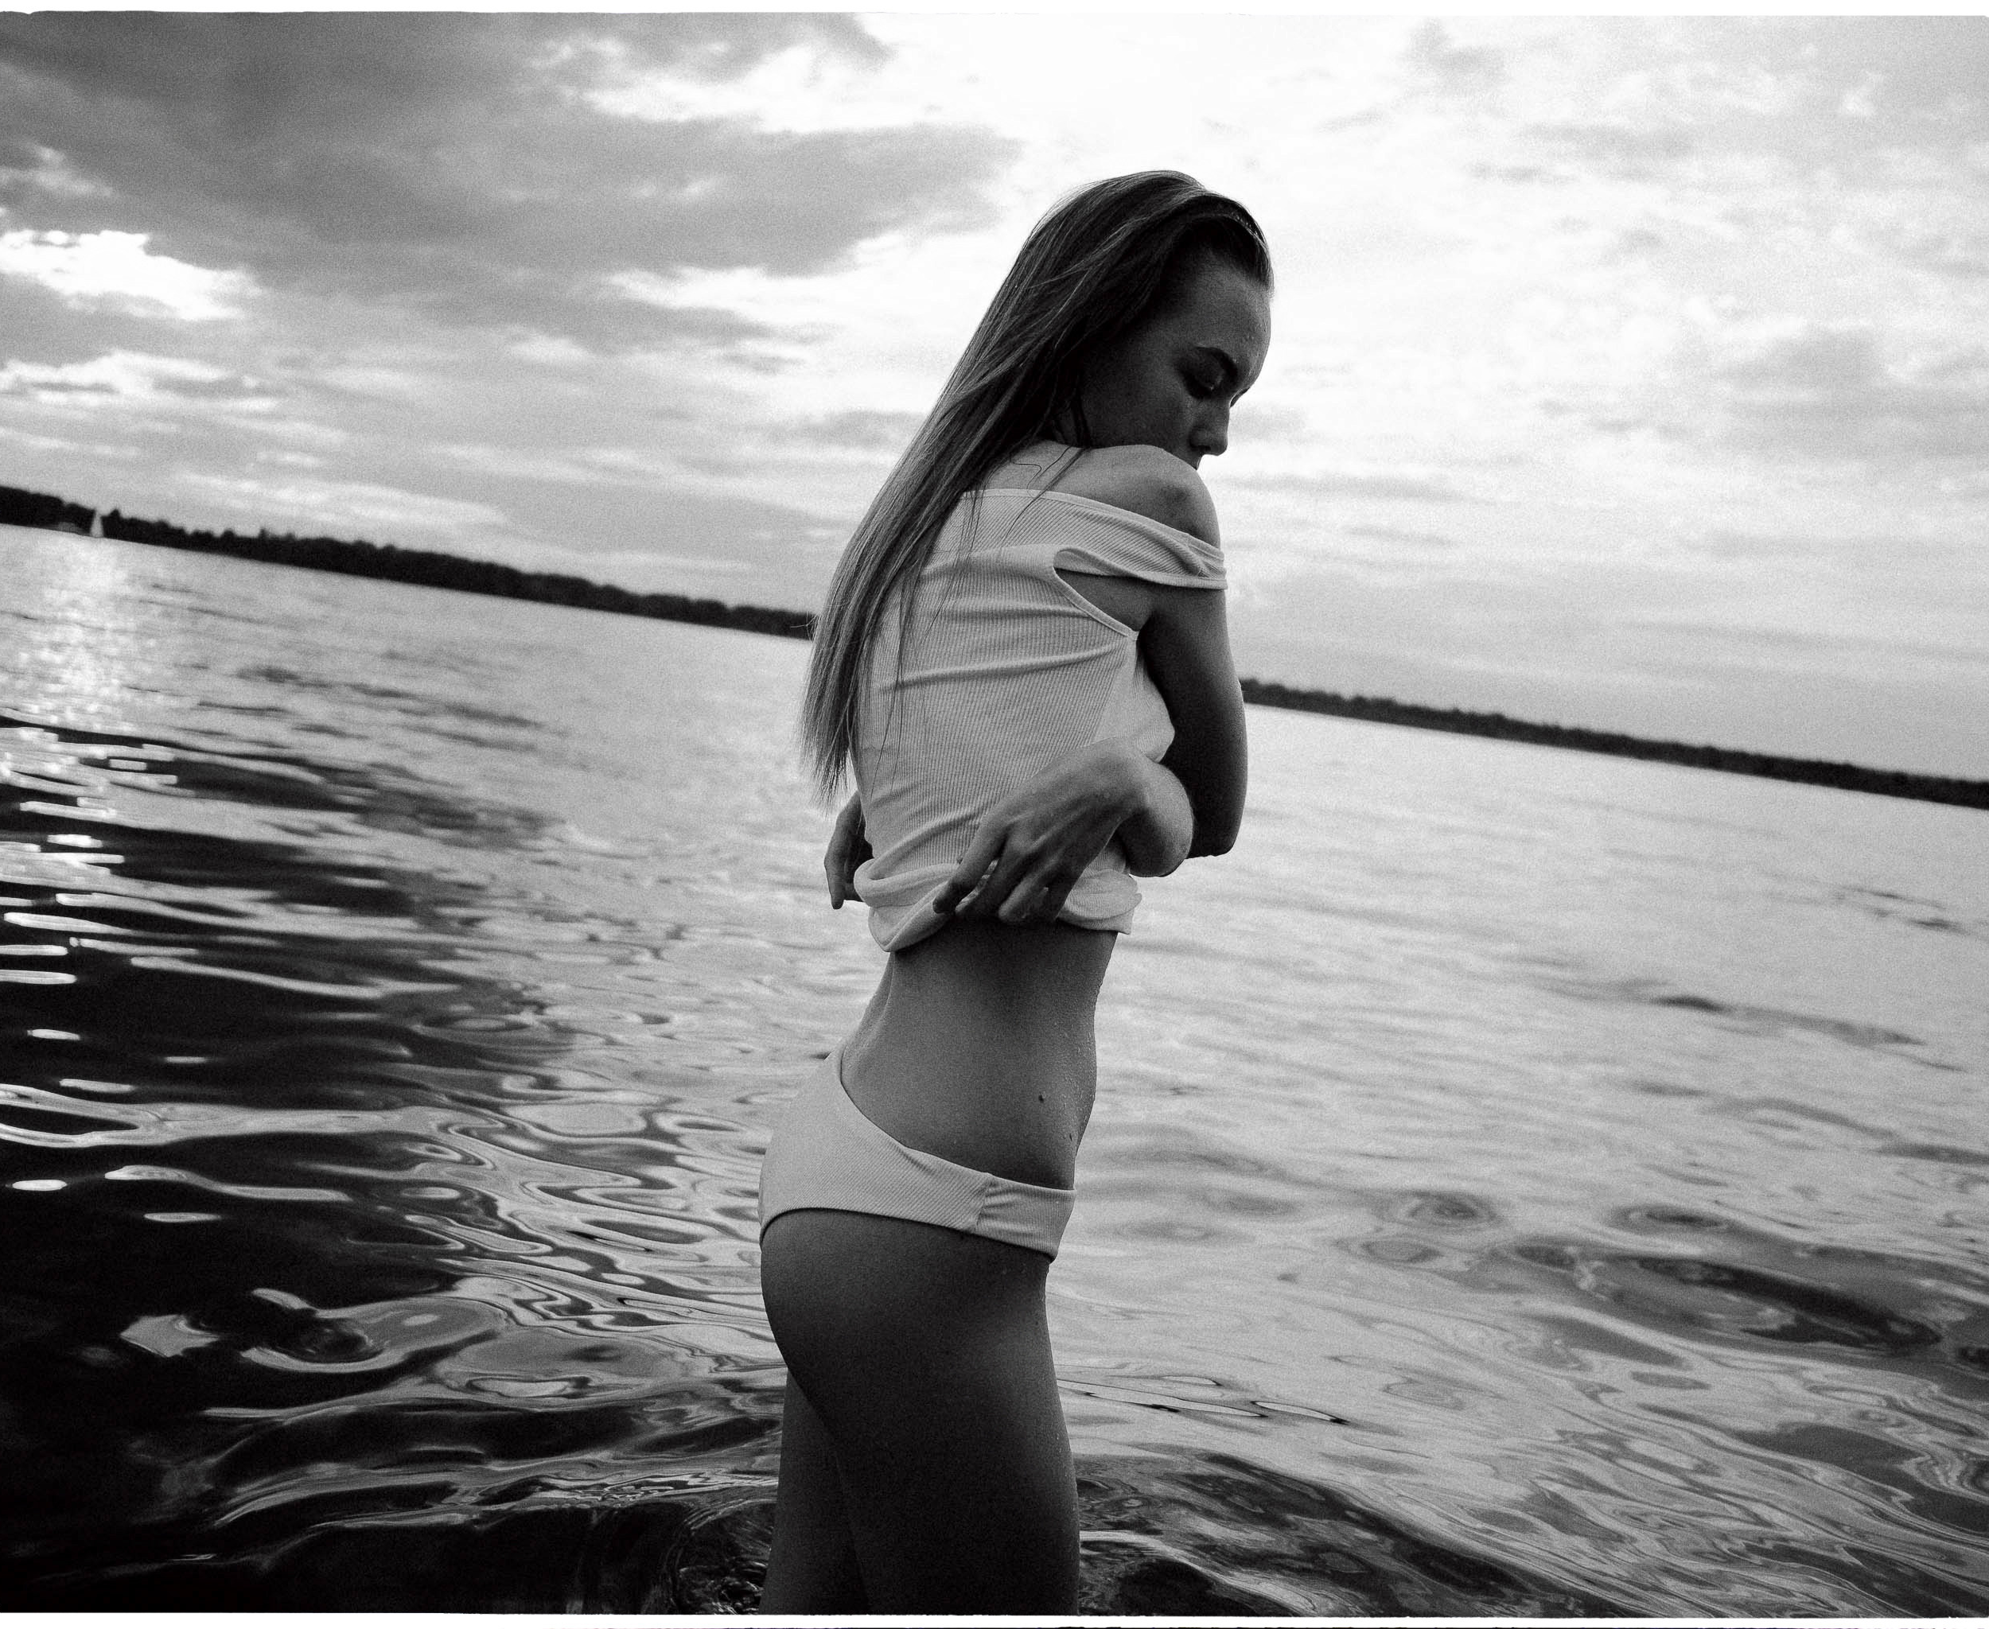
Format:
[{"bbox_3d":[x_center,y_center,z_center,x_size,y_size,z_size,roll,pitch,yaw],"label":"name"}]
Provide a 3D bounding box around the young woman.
[{"bbox_3d":[-0.020,0.344,1.393,0.350,1.660,0.420,6,5,-22],"label":"young woman"}]

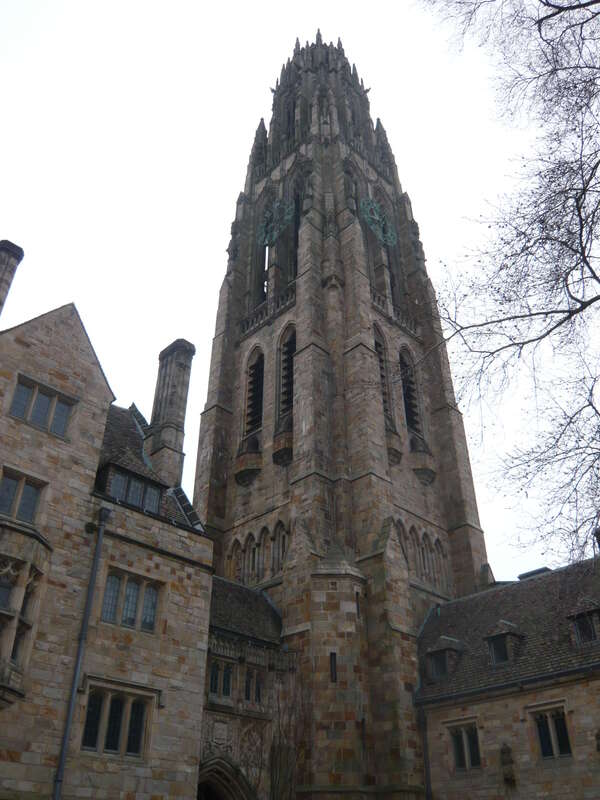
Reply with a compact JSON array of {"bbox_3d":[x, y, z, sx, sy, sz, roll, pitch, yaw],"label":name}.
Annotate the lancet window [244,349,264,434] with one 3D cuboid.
[{"bbox_3d":[-2.253,-0.578,35.152,0.500,5.862,1.478,30,-46,-35],"label":"lancet window"}]

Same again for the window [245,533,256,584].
[{"bbox_3d":[-2.095,7.121,28.700,0.400,2.569,0.867,30,-46,-35],"label":"window"}]

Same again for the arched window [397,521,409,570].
[{"bbox_3d":[4.258,6.361,27.694,0.867,2.569,0.400,30,-46,-35],"label":"arched window"}]

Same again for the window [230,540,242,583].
[{"bbox_3d":[-2.804,7.540,29.291,0.400,2.569,0.867,30,-46,-35],"label":"window"}]

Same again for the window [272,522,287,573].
[{"bbox_3d":[-0.745,6.321,27.582,0.400,2.569,0.867,30,-46,-35],"label":"window"}]

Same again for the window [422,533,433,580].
[{"bbox_3d":[5.610,7.135,28.811,0.867,2.569,0.400,30,-46,-35],"label":"window"}]

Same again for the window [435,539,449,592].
[{"bbox_3d":[6.328,7.546,29.410,0.867,2.569,0.400,30,-46,-35],"label":"window"}]

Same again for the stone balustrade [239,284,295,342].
[{"bbox_3d":[-1.629,-4.961,37.392,0.500,1.937,5.403,30,-46,-35],"label":"stone balustrade"}]

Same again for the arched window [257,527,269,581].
[{"bbox_3d":[-1.448,6.738,28.163,0.400,2.569,0.867,30,-46,-35],"label":"arched window"}]

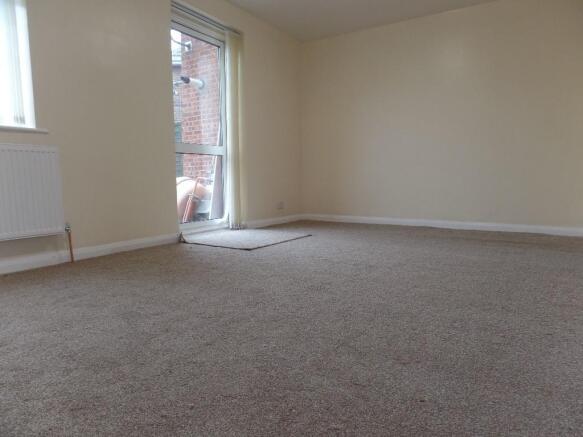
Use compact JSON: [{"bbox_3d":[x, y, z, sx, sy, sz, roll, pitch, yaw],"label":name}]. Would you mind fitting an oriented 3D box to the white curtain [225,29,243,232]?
[{"bbox_3d":[-0.621,-0.911,4.209,0.100,2.095,0.130,4,7,32],"label":"white curtain"}]

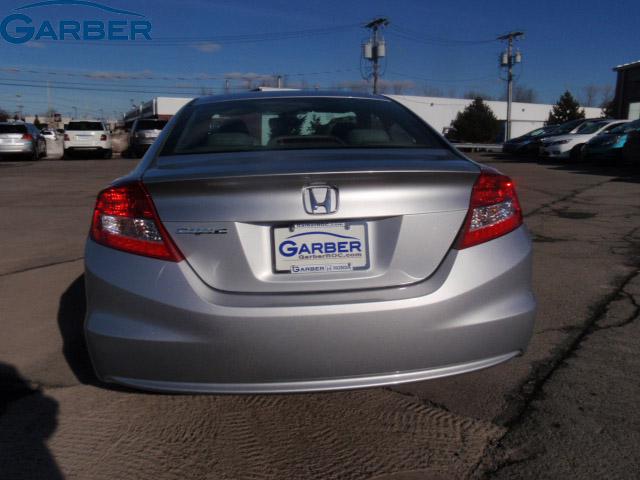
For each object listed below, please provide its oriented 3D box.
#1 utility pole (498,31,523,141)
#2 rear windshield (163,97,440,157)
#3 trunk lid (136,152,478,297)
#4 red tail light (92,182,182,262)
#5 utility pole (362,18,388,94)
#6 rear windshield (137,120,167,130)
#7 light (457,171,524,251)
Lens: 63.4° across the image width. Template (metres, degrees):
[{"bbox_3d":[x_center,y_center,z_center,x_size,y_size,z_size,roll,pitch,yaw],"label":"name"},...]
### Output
[{"bbox_3d":[16.000,-12.930,44.303,0.900,8.932,2.300,-8,14,-29],"label":"utility pole"},{"bbox_3d":[-0.092,-0.592,2.549,1.220,0.290,0.930,-2,12,-5],"label":"rear windshield"},{"bbox_3d":[-0.015,-0.082,1.911,1.240,0.440,0.520,-2,12,-5],"label":"trunk lid"},{"bbox_3d":[-0.646,-0.081,1.772,0.380,0.270,0.350,-2,12,-5],"label":"red tail light"},{"bbox_3d":[4.102,-11.534,38.439,0.900,8.929,2.300,-8,14,-29],"label":"utility pole"},{"bbox_3d":[-7.957,-5.417,24.491,1.330,0.450,0.300,-5,13,-20],"label":"rear windshield"},{"bbox_3d":[0.628,-0.130,1.886,0.380,0.270,0.350,-2,12,-5],"label":"light"}]

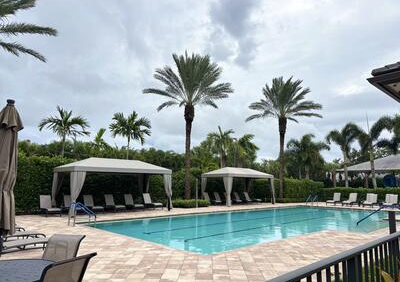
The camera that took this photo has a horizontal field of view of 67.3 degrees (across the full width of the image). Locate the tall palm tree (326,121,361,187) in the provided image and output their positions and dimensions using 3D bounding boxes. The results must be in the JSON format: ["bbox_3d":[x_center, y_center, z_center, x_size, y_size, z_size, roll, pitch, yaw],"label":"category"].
[{"bbox_3d":[16.003,2.328,32.825,3.784,8.419,3.784,0,-8,0],"label":"tall palm tree"}]

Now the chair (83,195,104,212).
[{"bbox_3d":[-6.223,3.693,17.615,0.660,1.000,1.500,8,-11,-41],"label":"chair"}]

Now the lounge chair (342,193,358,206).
[{"bbox_3d":[12.371,4.818,24.564,1.900,1.020,0.660,8,-11,-41],"label":"lounge chair"}]

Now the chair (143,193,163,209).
[{"bbox_3d":[-3.204,4.060,20.064,0.660,1.020,1.900,8,-11,-41],"label":"chair"}]

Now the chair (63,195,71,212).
[{"bbox_3d":[-7.005,3.543,16.701,0.660,1.020,1.900,8,-11,-41],"label":"chair"}]

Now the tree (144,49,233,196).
[{"bbox_3d":[-1.014,-1.069,23.571,7.166,12.243,7.166,0,-8,0],"label":"tree"}]

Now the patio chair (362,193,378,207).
[{"bbox_3d":[13.589,4.766,24.093,1.500,1.000,0.700,8,-11,-41],"label":"patio chair"}]

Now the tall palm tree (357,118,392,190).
[{"bbox_3d":[18.257,1.821,30.829,3.772,8.870,3.772,0,-8,0],"label":"tall palm tree"}]

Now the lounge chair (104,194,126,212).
[{"bbox_3d":[-5.223,3.794,18.336,0.660,1.020,1.900,8,-11,-41],"label":"lounge chair"}]

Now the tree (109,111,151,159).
[{"bbox_3d":[-6.434,1.435,26.720,3.728,8.140,3.728,0,-8,0],"label":"tree"}]

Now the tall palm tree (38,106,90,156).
[{"bbox_3d":[-10.214,1.081,22.377,3.800,7.500,3.800,8,-11,-41],"label":"tall palm tree"}]

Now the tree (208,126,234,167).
[{"bbox_3d":[2.514,2.498,34.860,3.071,8.513,3.071,0,-8,0],"label":"tree"}]

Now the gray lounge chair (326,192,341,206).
[{"bbox_3d":[11.474,4.949,25.493,1.900,1.020,0.660,8,-11,-41],"label":"gray lounge chair"}]

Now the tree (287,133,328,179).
[{"bbox_3d":[12.872,2.999,35.745,4.800,7.870,4.800,8,-11,-41],"label":"tree"}]

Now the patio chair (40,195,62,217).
[{"bbox_3d":[-7.947,3.415,15.868,0.660,1.020,1.900,8,-11,-41],"label":"patio chair"}]

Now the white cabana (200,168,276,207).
[{"bbox_3d":[3.435,3.977,26.429,6.041,3.145,3.116,8,-11,-41],"label":"white cabana"}]

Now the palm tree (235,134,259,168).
[{"bbox_3d":[5.689,3.077,36.331,2.887,7.835,2.887,0,-8,0],"label":"palm tree"}]

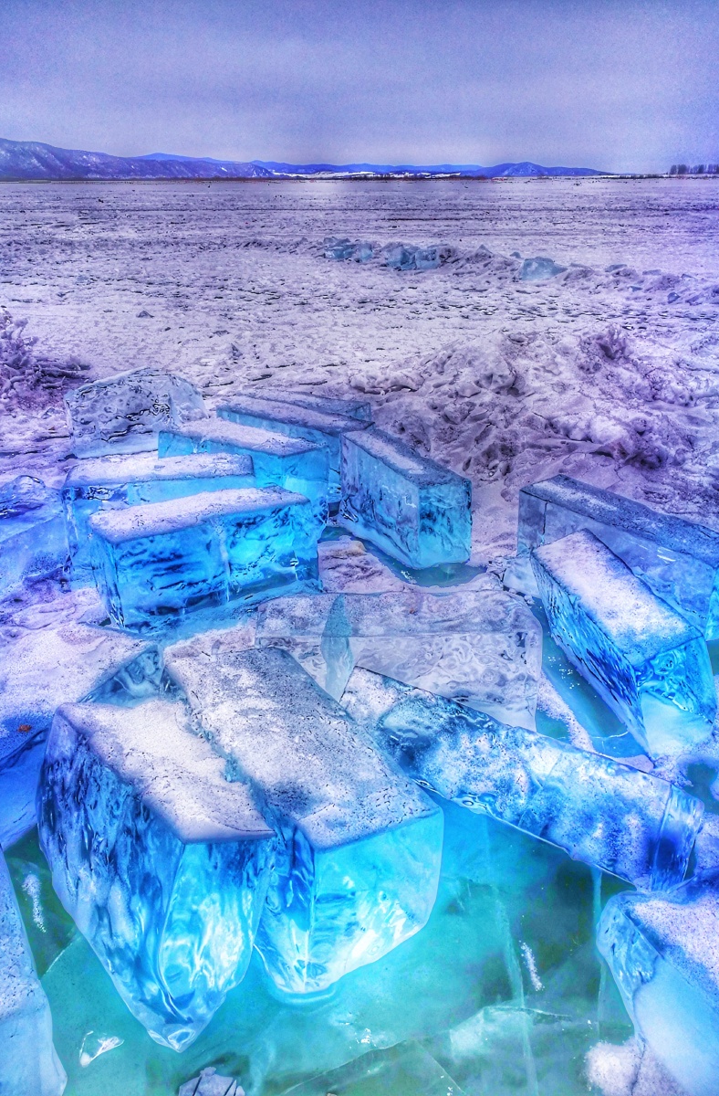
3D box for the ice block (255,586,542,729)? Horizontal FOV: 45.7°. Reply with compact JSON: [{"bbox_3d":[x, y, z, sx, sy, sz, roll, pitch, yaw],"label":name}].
[{"bbox_3d":[0.110,0.346,2.566,0.806,0.327,0.256,-1,25,-1],"label":"ice block"}]

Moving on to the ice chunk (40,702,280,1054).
[{"bbox_3d":[-0.435,0.638,1.836,0.223,0.398,0.638,-3,14,-38],"label":"ice chunk"}]

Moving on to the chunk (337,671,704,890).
[{"bbox_3d":[0.369,0.566,2.157,0.865,0.197,0.348,15,-14,35],"label":"chunk"}]

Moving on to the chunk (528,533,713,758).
[{"bbox_3d":[0.823,0.268,2.744,0.214,0.343,0.722,-21,29,-4],"label":"chunk"}]

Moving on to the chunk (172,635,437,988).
[{"bbox_3d":[-0.170,0.575,2.025,0.313,0.339,0.751,-9,25,-32],"label":"chunk"}]

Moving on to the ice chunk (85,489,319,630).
[{"bbox_3d":[-0.580,0.027,3.275,0.760,0.353,0.298,-12,21,-28],"label":"ice chunk"}]

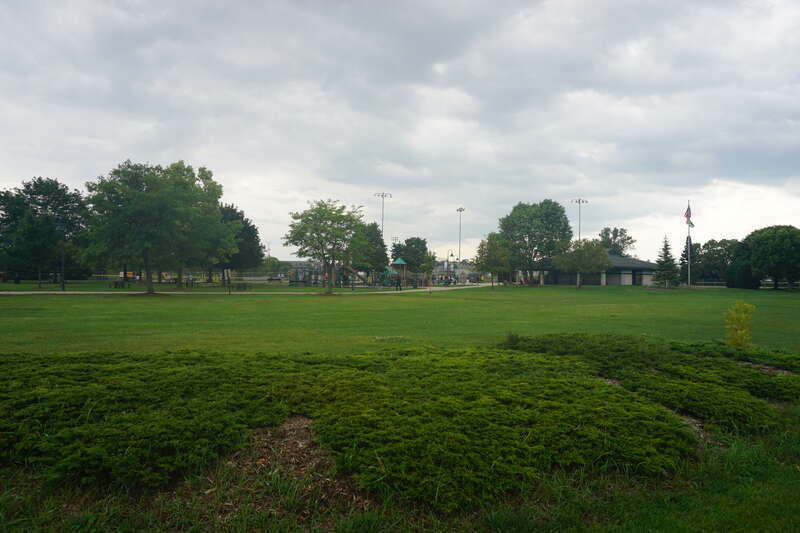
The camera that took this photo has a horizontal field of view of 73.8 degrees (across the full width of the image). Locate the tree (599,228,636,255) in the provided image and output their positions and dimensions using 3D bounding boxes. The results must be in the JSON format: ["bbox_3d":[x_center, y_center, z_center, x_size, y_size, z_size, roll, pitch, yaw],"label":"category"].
[{"bbox_3d":[42.110,-2.220,103.000,6.930,10.620,6.930,0,-1,0],"label":"tree"}]

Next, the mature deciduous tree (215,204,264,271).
[{"bbox_3d":[-28.150,-3.590,87.000,12.070,13.710,11.500,0,-1,0],"label":"mature deciduous tree"}]

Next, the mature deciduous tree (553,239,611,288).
[{"bbox_3d":[23.150,-0.360,68.000,7.170,6.160,7.170,0,-1,0],"label":"mature deciduous tree"}]

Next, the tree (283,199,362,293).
[{"bbox_3d":[-6.860,-1.780,47.500,6.830,8.370,6.830,0,-1,0],"label":"tree"}]

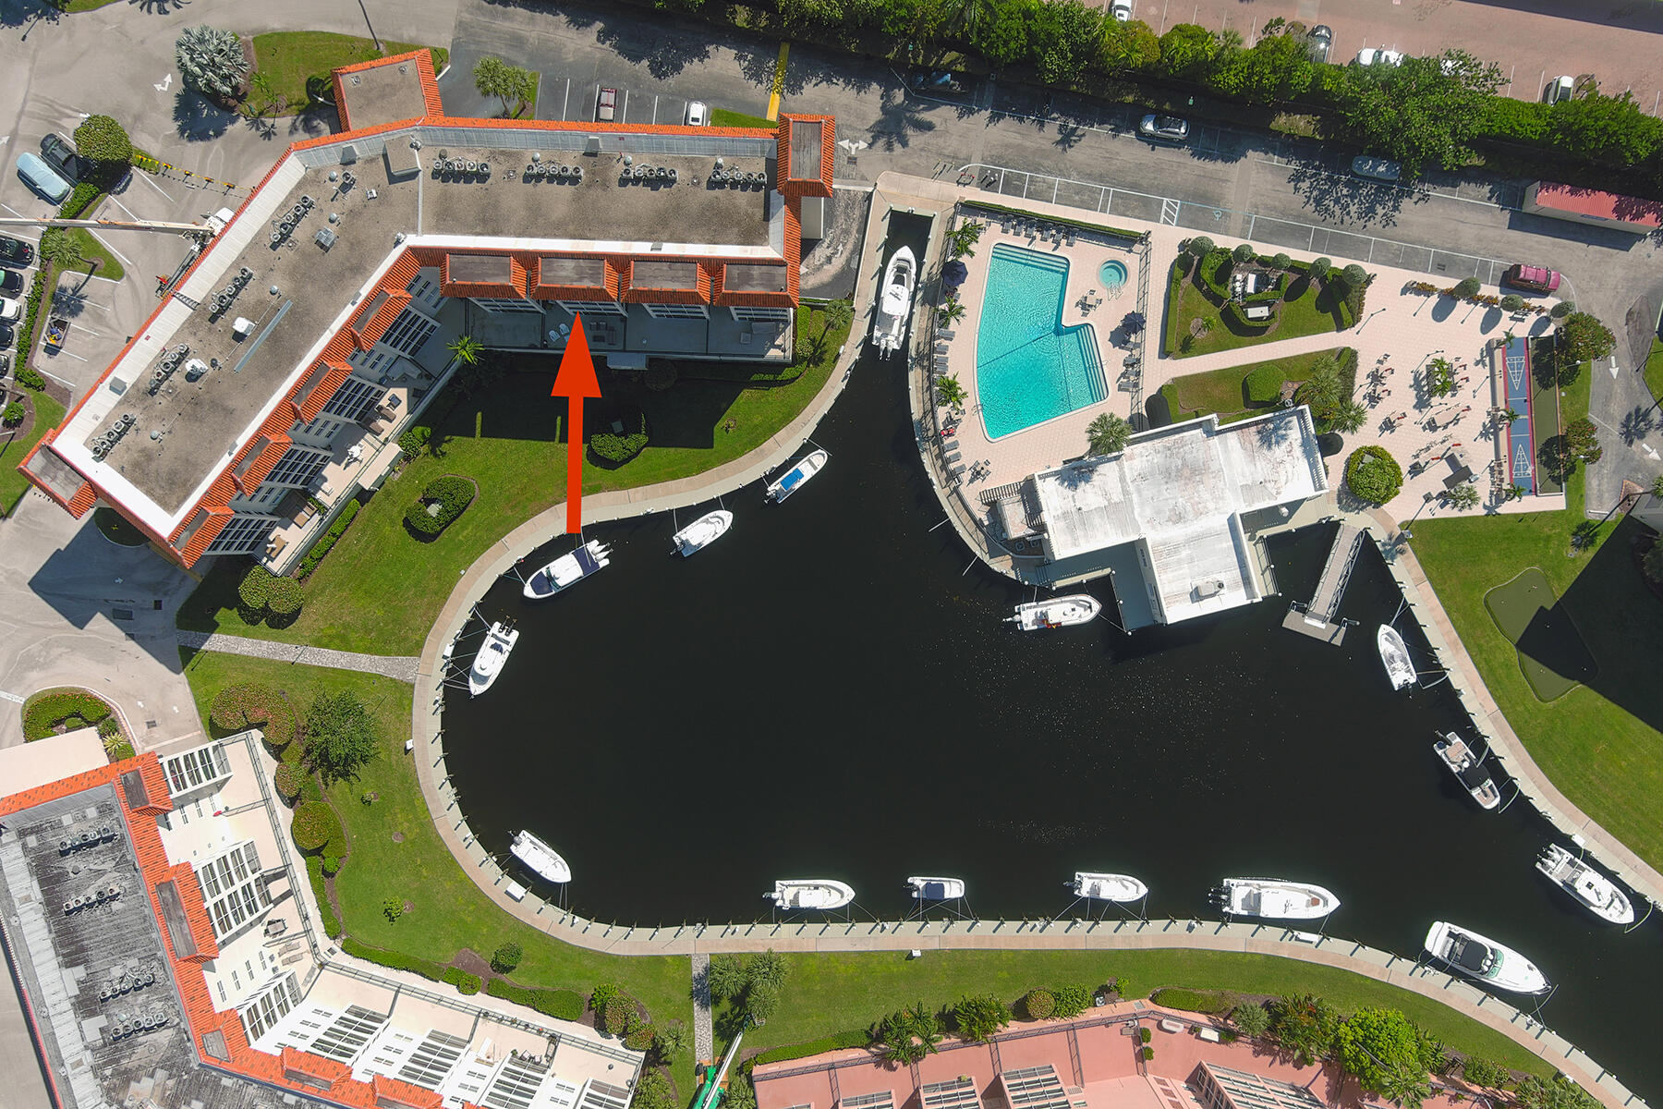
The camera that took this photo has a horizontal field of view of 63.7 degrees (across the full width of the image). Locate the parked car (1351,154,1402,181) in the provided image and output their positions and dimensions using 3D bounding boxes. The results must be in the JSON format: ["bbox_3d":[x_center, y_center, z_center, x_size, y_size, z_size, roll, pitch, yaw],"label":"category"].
[{"bbox_3d":[53.258,-37.719,130.799,4.750,1.500,1.850,10,90,-1],"label":"parked car"}]

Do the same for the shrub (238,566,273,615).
[{"bbox_3d":[-55.279,3.316,128.944,3.300,3.000,3.700,0,90,-1],"label":"shrub"}]

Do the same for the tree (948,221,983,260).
[{"bbox_3d":[12.611,-29.917,128.735,3.500,4.900,3.600,0,90,-1],"label":"tree"}]

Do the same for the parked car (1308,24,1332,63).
[{"bbox_3d":[48.093,-49.815,131.943,1.870,1.550,4.700,10,90,0],"label":"parked car"}]

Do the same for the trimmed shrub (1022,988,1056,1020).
[{"bbox_3d":[20.050,43.648,130.011,3.000,2.400,3.000,0,90,-1],"label":"trimmed shrub"}]

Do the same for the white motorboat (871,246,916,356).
[{"bbox_3d":[6.341,-24.711,131.271,3.300,3.400,10.900,11,90,-1],"label":"white motorboat"}]

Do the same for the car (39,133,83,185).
[{"bbox_3d":[-74.276,-38.334,129.530,4.900,1.470,1.870,38,90,0],"label":"car"}]

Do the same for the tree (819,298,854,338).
[{"bbox_3d":[0.536,-22.552,128.412,3.400,5.300,3.600,0,90,-1],"label":"tree"}]

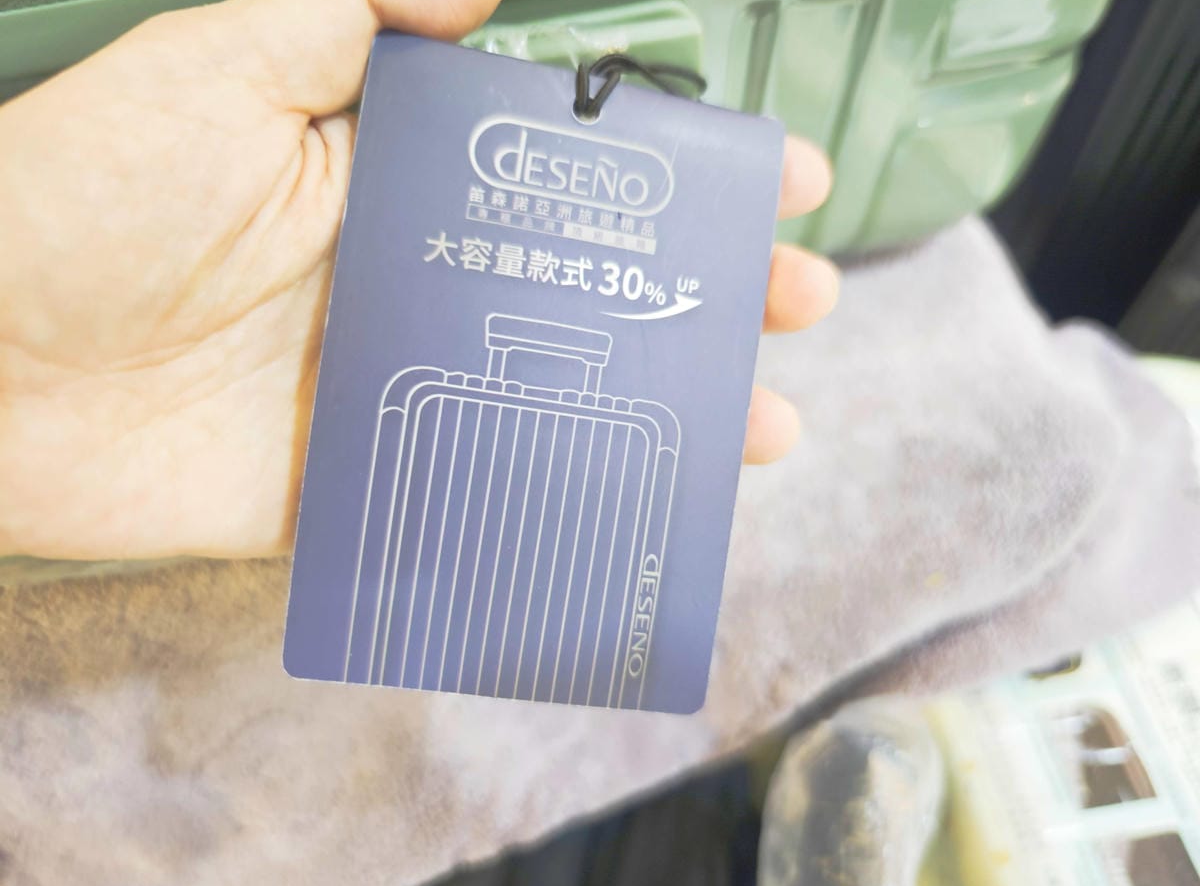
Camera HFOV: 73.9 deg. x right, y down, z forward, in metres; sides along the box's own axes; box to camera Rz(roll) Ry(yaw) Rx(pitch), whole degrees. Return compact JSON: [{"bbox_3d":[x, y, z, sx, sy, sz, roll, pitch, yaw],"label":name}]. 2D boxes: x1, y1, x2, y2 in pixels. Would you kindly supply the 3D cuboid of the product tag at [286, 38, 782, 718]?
[{"bbox_3d":[-0.009,-0.009,0.133,0.070,0.104,0.003,8,-1,-9],"label":"product tag"}]

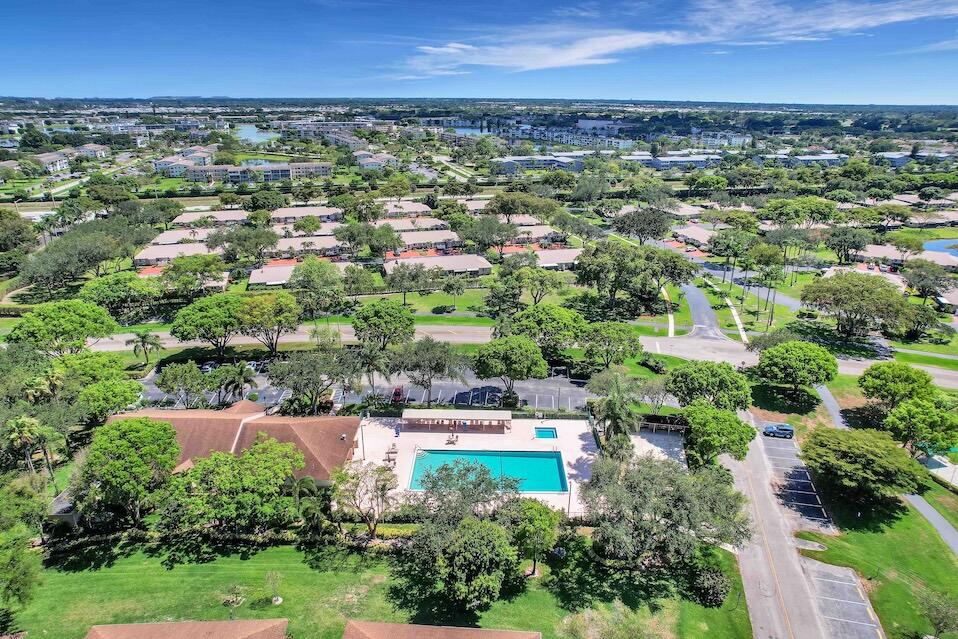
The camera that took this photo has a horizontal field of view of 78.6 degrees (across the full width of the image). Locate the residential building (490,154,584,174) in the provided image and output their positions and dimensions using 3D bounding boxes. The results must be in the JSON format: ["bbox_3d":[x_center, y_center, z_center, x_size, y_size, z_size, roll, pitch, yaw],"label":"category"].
[{"bbox_3d":[42.000,-117.230,441.470,70.000,9.800,30.000,-5,21,-13],"label":"residential building"}]

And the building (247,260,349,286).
[{"bbox_3d":[-50.490,-13.350,172.581,31.000,4.800,13.500,-4,21,-13],"label":"building"}]

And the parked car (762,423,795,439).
[{"bbox_3d":[53.330,19.910,104.240,4.600,1.660,1.850,3,21,8],"label":"parked car"}]

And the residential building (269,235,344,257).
[{"bbox_3d":[-65.550,-28.640,224.760,31.560,5.200,15.000,-5,22,-15],"label":"residential building"}]

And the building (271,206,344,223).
[{"bbox_3d":[-77.050,-47.970,263.920,31.000,4.900,16.000,-6,22,-16],"label":"building"}]

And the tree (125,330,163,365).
[{"bbox_3d":[-73.050,6.430,128.750,8.200,7.600,7.800,0,21,0],"label":"tree"}]

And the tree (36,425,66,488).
[{"bbox_3d":[-62.770,20.860,86.810,4.400,10.500,4.400,0,21,0],"label":"tree"}]

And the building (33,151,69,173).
[{"bbox_3d":[-340.530,-122.670,458.780,20.000,11.000,36.000,2,21,5],"label":"building"}]

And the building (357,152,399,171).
[{"bbox_3d":[-79.240,-121.900,450.730,29.000,10.000,34.000,-6,22,-16],"label":"building"}]

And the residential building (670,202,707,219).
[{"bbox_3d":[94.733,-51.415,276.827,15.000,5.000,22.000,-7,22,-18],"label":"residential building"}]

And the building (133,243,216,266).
[{"bbox_3d":[-98.650,-23.360,199.080,30.000,4.900,16.000,-6,22,-17],"label":"building"}]

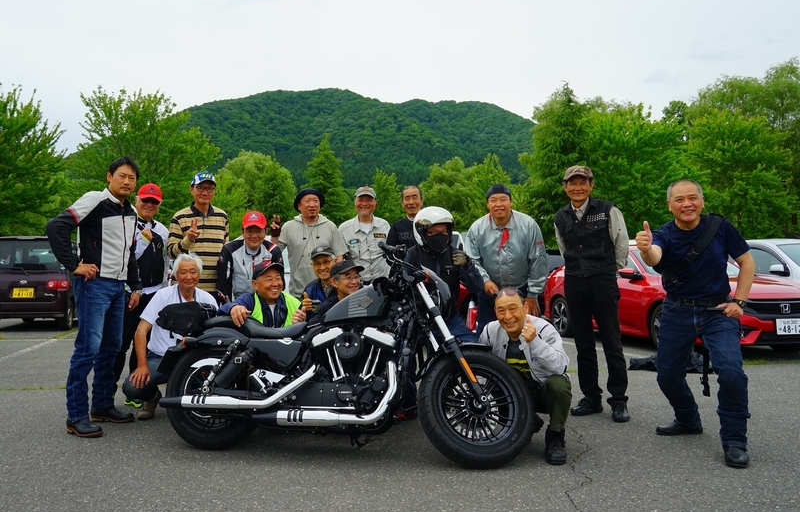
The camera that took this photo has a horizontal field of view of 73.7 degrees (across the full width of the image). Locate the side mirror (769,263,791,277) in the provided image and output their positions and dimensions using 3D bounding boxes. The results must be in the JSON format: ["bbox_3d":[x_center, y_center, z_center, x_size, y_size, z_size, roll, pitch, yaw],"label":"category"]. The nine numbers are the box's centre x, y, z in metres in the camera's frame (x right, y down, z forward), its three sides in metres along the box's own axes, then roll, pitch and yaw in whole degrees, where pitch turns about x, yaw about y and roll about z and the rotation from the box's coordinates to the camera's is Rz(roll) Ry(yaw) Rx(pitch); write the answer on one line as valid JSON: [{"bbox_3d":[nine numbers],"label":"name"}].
[{"bbox_3d":[5.335,0.204,7.500,0.240,0.165,0.160,0,-1,-6],"label":"side mirror"}]

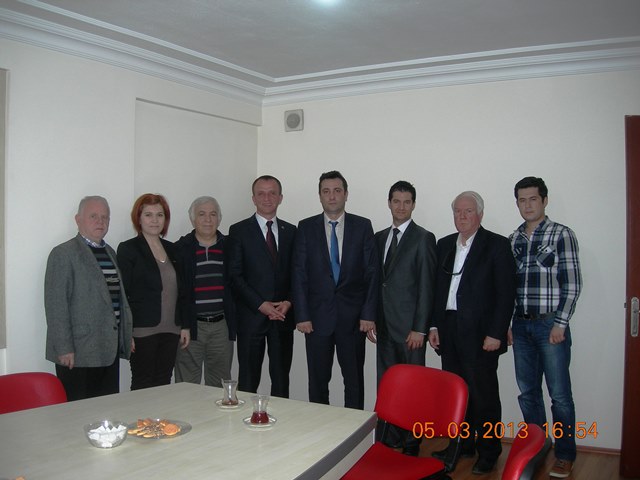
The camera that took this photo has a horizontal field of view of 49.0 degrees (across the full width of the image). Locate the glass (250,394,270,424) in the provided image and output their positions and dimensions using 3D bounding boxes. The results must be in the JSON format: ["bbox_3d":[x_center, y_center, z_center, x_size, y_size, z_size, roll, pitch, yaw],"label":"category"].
[{"bbox_3d":[-0.207,0.590,2.440,0.062,0.089,0.062,0,0,0],"label":"glass"}]

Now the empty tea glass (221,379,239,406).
[{"bbox_3d":[-0.346,0.586,2.700,0.062,0.090,0.062,0,0,0],"label":"empty tea glass"}]

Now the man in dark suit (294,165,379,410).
[{"bbox_3d":[0.103,0.460,4.670,0.580,1.830,0.340,0,0,5],"label":"man in dark suit"}]

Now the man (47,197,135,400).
[{"bbox_3d":[-1.250,0.575,3.800,0.340,1.640,0.550,0,1,41],"label":"man"}]

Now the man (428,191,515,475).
[{"bbox_3d":[0.920,0.530,4.290,0.560,1.680,0.380,0,1,31],"label":"man"}]

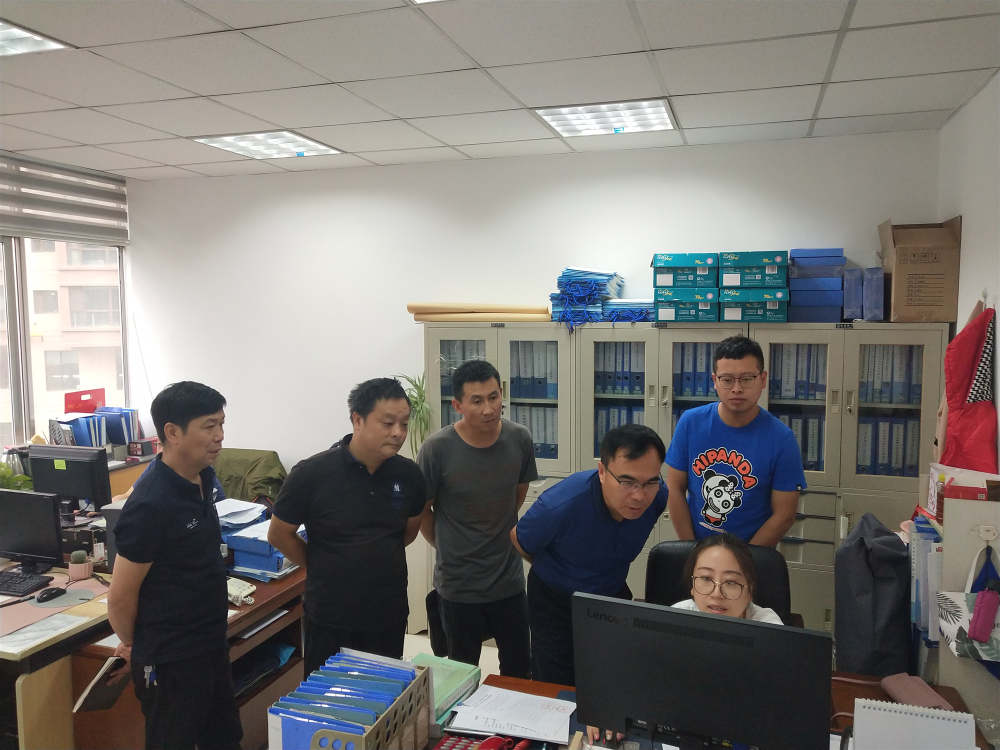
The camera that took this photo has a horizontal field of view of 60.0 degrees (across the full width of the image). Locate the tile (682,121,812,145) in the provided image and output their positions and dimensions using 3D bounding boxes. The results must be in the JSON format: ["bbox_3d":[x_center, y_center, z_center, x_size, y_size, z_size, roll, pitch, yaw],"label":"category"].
[{"bbox_3d":[1.173,-1.160,4.118,0.590,0.020,0.385,1,3,19],"label":"tile"}]

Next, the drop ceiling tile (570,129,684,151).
[{"bbox_3d":[0.623,-1.170,4.299,0.590,0.020,0.385,1,3,19],"label":"drop ceiling tile"}]

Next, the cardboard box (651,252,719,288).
[{"bbox_3d":[0.923,-0.500,4.235,0.310,0.168,0.250,1,3,19],"label":"cardboard box"}]

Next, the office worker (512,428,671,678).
[{"bbox_3d":[0.265,0.820,2.500,0.470,1.430,0.660,-2,3,-29],"label":"office worker"}]

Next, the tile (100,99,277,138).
[{"bbox_3d":[-1.366,-1.146,3.852,0.590,0.020,0.590,1,3,19],"label":"tile"}]

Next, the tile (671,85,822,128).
[{"bbox_3d":[1.073,-1.169,3.774,0.600,0.020,0.618,1,3,18],"label":"tile"}]

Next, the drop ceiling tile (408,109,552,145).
[{"bbox_3d":[-0.069,-1.201,4.203,0.605,0.018,0.630,1,4,18],"label":"drop ceiling tile"}]

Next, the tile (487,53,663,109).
[{"bbox_3d":[0.311,-1.145,3.373,0.600,0.020,0.618,1,3,18],"label":"tile"}]

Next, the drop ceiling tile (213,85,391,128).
[{"bbox_3d":[-0.830,-1.164,3.744,0.600,0.020,0.618,1,3,18],"label":"drop ceiling tile"}]

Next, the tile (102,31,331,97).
[{"bbox_3d":[-1.021,-1.131,3.157,0.600,0.020,0.618,1,3,18],"label":"tile"}]

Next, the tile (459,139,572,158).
[{"bbox_3d":[0.069,-1.180,4.483,0.590,0.020,0.385,1,3,19],"label":"tile"}]

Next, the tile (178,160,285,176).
[{"bbox_3d":[-1.606,-1.242,5.170,0.580,0.020,0.382,1,3,18],"label":"tile"}]

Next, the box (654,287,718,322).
[{"bbox_3d":[0.940,-0.345,4.297,0.305,0.170,0.230,1,3,18],"label":"box"}]

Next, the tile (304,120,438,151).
[{"bbox_3d":[-0.628,-1.165,4.220,0.590,0.020,0.590,1,3,19],"label":"tile"}]

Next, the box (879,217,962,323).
[{"bbox_3d":[1.925,-0.478,4.021,0.320,0.460,0.330,1,3,18],"label":"box"}]

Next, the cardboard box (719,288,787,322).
[{"bbox_3d":[1.253,-0.342,4.274,0.320,0.166,0.250,1,4,18],"label":"cardboard box"}]

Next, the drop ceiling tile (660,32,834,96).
[{"bbox_3d":[0.872,-1.105,3.092,0.590,0.020,0.590,1,3,19],"label":"drop ceiling tile"}]

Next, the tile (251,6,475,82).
[{"bbox_3d":[-0.454,-1.126,2.981,0.606,0.018,0.635,1,4,18],"label":"tile"}]

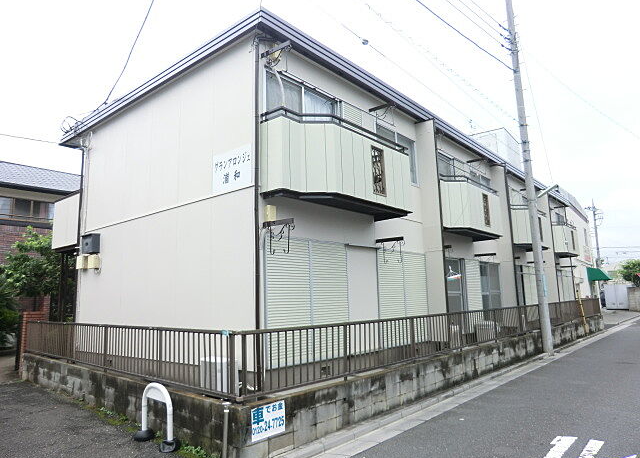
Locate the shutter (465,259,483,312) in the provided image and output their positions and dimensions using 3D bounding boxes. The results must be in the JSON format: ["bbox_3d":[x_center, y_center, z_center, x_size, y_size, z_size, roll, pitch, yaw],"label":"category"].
[{"bbox_3d":[4.194,1.801,11.964,0.050,1.914,0.936,-9,-11,40],"label":"shutter"}]

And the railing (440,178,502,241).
[{"bbox_3d":[3.588,-0.507,11.045,0.792,1.192,2.878,-9,-11,40],"label":"railing"}]

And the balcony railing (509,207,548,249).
[{"bbox_3d":[6.652,-0.025,14.551,0.792,1.211,2.897,-9,-11,40],"label":"balcony railing"}]

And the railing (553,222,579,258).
[{"bbox_3d":[9.266,0.416,17.160,0.767,1.246,2.511,-9,-12,41],"label":"railing"}]

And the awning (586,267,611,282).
[{"bbox_3d":[16.660,2.768,26.442,1.050,0.710,3.000,-9,-11,40],"label":"awning"}]

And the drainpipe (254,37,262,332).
[{"bbox_3d":[-0.863,-0.340,6.142,0.065,5.115,0.065,-9,-12,41],"label":"drainpipe"}]

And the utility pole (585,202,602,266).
[{"bbox_3d":[28.028,2.452,44.764,1.600,10.751,0.700,-9,-11,40],"label":"utility pole"}]

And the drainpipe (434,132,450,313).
[{"bbox_3d":[2.607,0.205,9.456,0.065,4.906,0.065,-9,-12,41],"label":"drainpipe"}]

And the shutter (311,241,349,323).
[{"bbox_3d":[0.190,1.155,7.126,0.060,1.832,0.916,-9,-12,41],"label":"shutter"}]

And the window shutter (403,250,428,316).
[{"bbox_3d":[2.116,1.490,9.584,0.050,1.905,0.950,-9,-11,40],"label":"window shutter"}]

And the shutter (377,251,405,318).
[{"bbox_3d":[1.404,1.348,8.491,0.060,1.818,0.925,-9,-12,41],"label":"shutter"}]

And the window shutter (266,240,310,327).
[{"bbox_3d":[-0.445,1.091,6.652,0.050,1.862,0.960,-9,-11,40],"label":"window shutter"}]

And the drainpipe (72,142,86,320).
[{"bbox_3d":[-5.659,0.441,10.369,0.065,5.092,0.065,-9,-12,41],"label":"drainpipe"}]

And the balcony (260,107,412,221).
[{"bbox_3d":[0.378,-0.948,7.132,0.809,1.246,2.841,-9,-12,41],"label":"balcony"}]

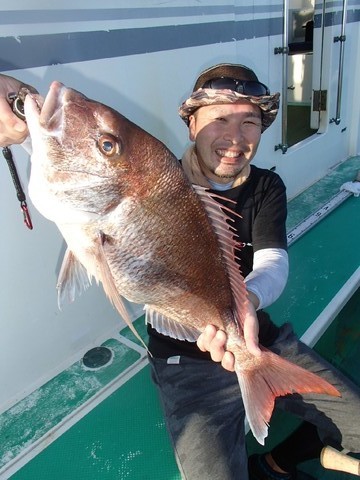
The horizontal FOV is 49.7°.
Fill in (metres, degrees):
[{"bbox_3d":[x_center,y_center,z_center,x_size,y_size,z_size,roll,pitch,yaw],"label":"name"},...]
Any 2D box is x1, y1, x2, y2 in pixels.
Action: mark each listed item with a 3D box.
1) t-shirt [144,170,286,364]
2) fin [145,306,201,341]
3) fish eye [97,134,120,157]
[{"bbox_3d":[0.085,0.031,1.050,0.440,0.540,0.310,-16,28,-27],"label":"t-shirt"},{"bbox_3d":[-0.011,0.123,0.580,0.096,0.034,0.012,26,6,-13],"label":"fin"},{"bbox_3d":[-0.092,-0.122,0.504,0.030,0.028,0.014,0,6,0],"label":"fish eye"}]

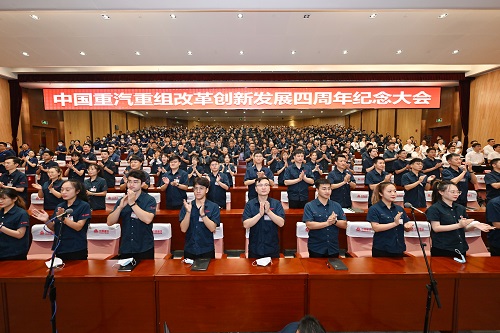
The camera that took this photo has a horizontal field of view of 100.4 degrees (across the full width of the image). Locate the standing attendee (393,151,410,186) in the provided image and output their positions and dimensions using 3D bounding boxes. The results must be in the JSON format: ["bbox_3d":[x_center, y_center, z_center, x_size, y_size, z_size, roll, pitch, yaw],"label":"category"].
[{"bbox_3d":[4.018,0.416,5.504,0.520,1.710,0.420,0,4,0],"label":"standing attendee"}]

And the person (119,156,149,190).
[{"bbox_3d":[-2.202,0.675,4.059,0.520,1.750,0.420,-1,4,-6],"label":"person"}]

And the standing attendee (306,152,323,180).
[{"bbox_3d":[1.545,0.465,5.064,0.480,1.640,0.420,-1,5,0],"label":"standing attendee"}]

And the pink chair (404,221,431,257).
[{"bbox_3d":[2.596,1.331,3.023,0.600,0.920,0.620,0,4,0],"label":"pink chair"}]

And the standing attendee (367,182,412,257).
[{"bbox_3d":[1.611,1.003,2.484,0.500,1.640,0.420,-1,5,0],"label":"standing attendee"}]

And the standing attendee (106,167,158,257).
[{"bbox_3d":[-1.395,0.947,2.594,0.520,1.780,0.420,0,4,-3],"label":"standing attendee"}]

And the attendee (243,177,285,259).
[{"bbox_3d":[0.161,0.987,2.528,0.520,1.720,0.420,-1,5,0],"label":"attendee"}]

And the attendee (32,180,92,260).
[{"bbox_3d":[-2.111,0.987,2.445,0.520,1.660,0.480,0,5,5],"label":"attendee"}]

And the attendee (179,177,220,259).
[{"bbox_3d":[-0.606,0.978,2.597,0.500,1.710,0.420,0,4,4],"label":"attendee"}]

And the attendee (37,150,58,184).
[{"bbox_3d":[-5.308,0.464,5.507,0.520,1.690,0.420,-1,4,-4],"label":"attendee"}]

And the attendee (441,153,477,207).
[{"bbox_3d":[3.716,0.648,3.769,0.540,1.750,0.450,-1,5,0],"label":"attendee"}]

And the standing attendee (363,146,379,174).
[{"bbox_3d":[2.914,0.421,5.118,0.520,1.720,0.450,-1,5,0],"label":"standing attendee"}]

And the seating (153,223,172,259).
[{"bbox_3d":[-1.397,1.338,2.879,0.580,0.970,0.600,-1,5,0],"label":"seating"}]

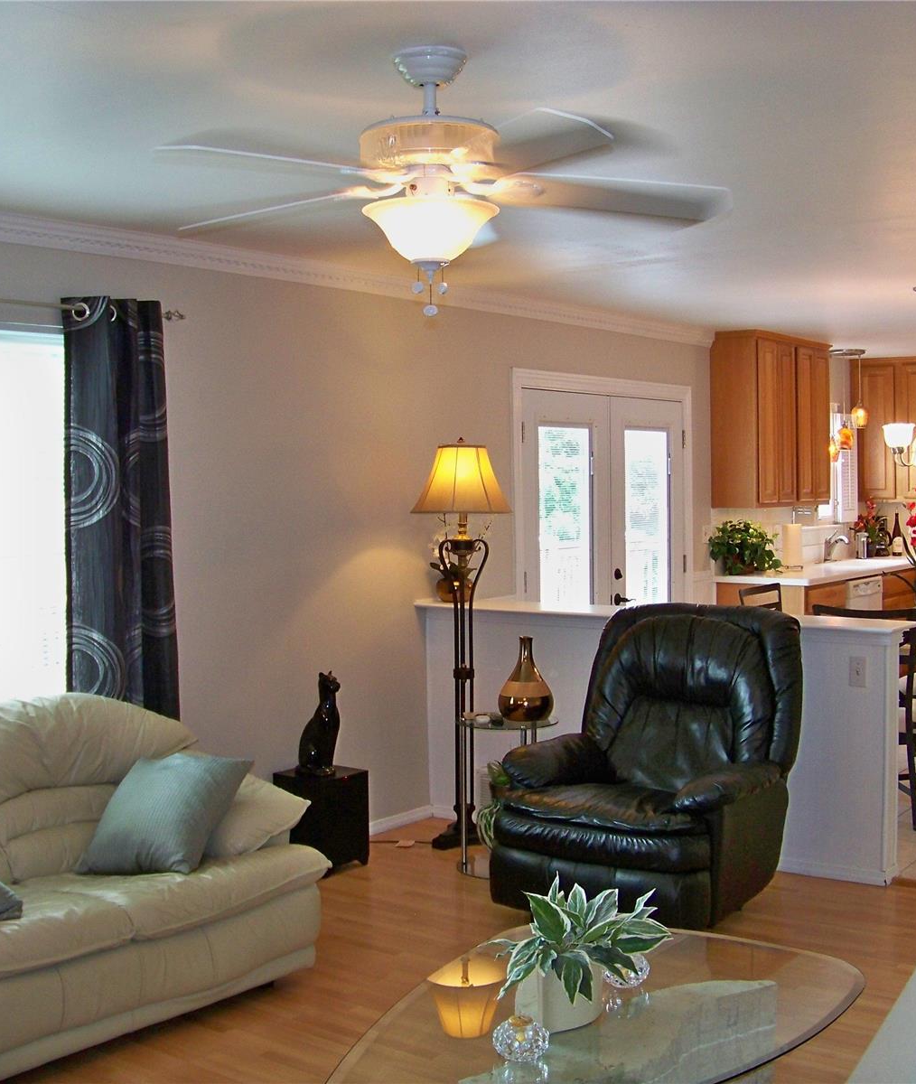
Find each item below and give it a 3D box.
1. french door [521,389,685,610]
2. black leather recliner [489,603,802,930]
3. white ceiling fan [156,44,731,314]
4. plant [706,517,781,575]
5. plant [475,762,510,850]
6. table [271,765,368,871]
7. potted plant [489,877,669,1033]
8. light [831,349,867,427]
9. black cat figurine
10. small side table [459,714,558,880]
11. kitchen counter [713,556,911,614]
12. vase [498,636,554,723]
[{"bbox_3d":[0.820,0.202,7.417,0.090,1.970,1.597,1,3,38],"label":"french door"},{"bbox_3d":[0.720,0.792,5.067,0.870,1.050,0.910,1,3,31],"label":"black leather recliner"},{"bbox_3d":[-0.055,-0.755,2.866,1.280,0.560,1.280,1,4,35],"label":"white ceiling fan"},{"bbox_3d":[1.922,0.050,9.037,0.440,0.360,0.420,1,4,35],"label":"plant"},{"bbox_3d":[0.201,1.008,5.270,0.250,0.340,0.250,1,3,38],"label":"plant"},{"bbox_3d":[-0.544,1.112,5.549,0.280,0.395,0.270,1,3,33],"label":"table"},{"bbox_3d":[0.261,0.880,2.994,0.385,0.310,0.360,-1,3,5],"label":"potted plant"},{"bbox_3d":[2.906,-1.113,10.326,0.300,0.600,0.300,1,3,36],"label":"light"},{"bbox_3d":[-0.550,0.704,5.403,0.160,0.405,0.110,1,3,33],"label":"black cat figurine"},{"bbox_3d":[0.201,1.001,5.454,0.400,0.610,0.400,-1,3,0],"label":"small side table"},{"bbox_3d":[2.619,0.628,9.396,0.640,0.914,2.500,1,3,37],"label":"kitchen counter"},{"bbox_3d":[0.283,0.578,5.849,0.235,0.357,0.235,-1,3,3],"label":"vase"}]

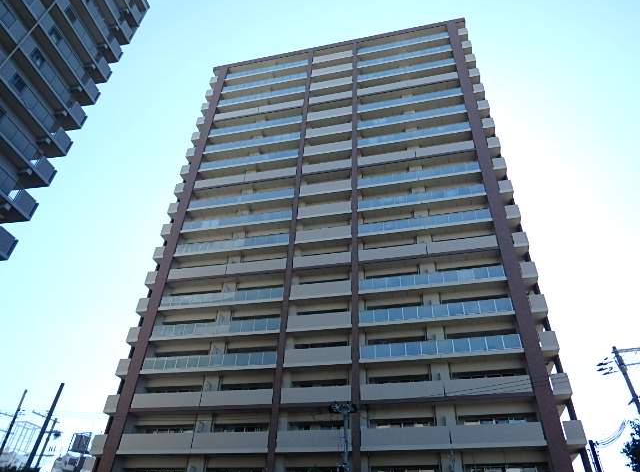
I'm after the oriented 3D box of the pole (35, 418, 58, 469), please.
[{"bbox_3d":[-23.329,20.427,35.538,0.400,11.064,0.400,-7,-38,13],"label":"pole"}]

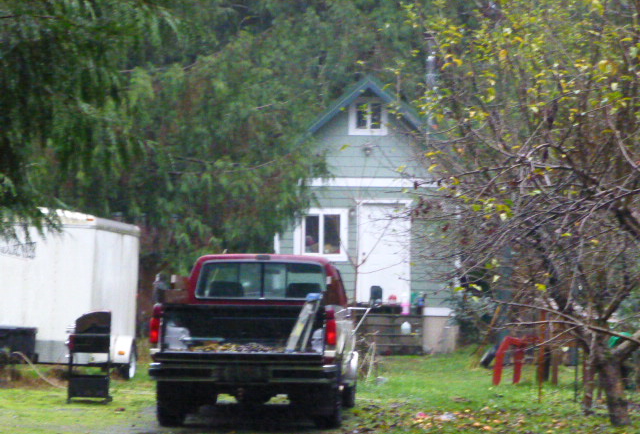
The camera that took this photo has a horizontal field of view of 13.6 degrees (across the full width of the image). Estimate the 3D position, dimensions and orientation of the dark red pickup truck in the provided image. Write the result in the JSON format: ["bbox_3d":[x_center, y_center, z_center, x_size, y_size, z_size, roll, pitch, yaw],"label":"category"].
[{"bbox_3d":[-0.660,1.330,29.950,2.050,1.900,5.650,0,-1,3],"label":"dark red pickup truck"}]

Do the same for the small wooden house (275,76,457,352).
[{"bbox_3d":[0.980,0.000,54.800,3.900,5.350,5.500,0,-1,1],"label":"small wooden house"}]

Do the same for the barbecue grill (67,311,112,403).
[{"bbox_3d":[-2.930,1.775,34.100,0.600,1.140,0.950,0,-1,-7],"label":"barbecue grill"}]

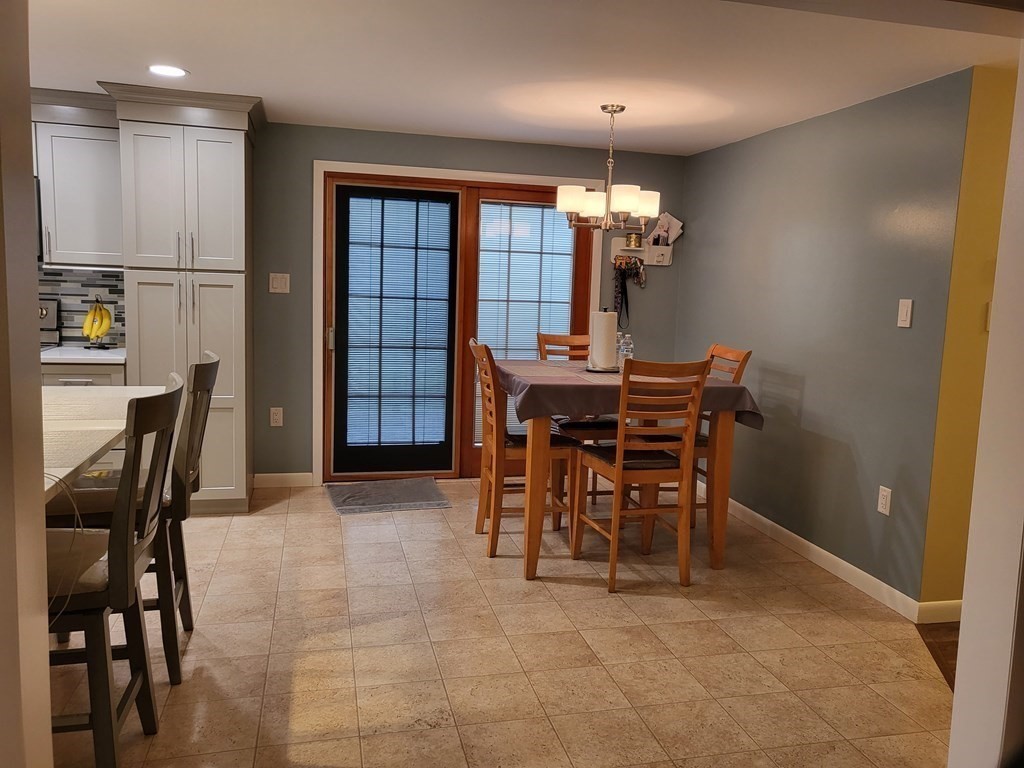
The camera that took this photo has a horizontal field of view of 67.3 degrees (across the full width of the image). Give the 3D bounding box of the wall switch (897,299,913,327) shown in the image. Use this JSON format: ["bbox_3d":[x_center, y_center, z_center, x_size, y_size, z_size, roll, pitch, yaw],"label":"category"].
[{"bbox_3d":[1.761,-0.316,3.452,0.008,0.122,0.078,0,8,-14],"label":"wall switch"}]

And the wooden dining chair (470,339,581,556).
[{"bbox_3d":[0.066,0.315,4.018,0.550,1.060,0.430,0,7,-14],"label":"wooden dining chair"}]

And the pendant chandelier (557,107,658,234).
[{"bbox_3d":[0.528,-1.140,4.097,0.490,0.644,0.490,6,9,28],"label":"pendant chandelier"}]

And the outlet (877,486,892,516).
[{"bbox_3d":[1.727,0.543,3.569,0.008,0.122,0.077,0,8,-14],"label":"outlet"}]

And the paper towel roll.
[{"bbox_3d":[0.522,-0.240,4.289,0.145,0.300,0.145,2,8,0],"label":"paper towel roll"}]

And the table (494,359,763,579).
[{"bbox_3d":[0.455,0.389,4.128,1.090,0.915,1.090,0,7,-14],"label":"table"}]

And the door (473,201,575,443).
[{"bbox_3d":[0.095,-0.409,5.369,0.700,1.670,0.060,0,7,-14],"label":"door"}]

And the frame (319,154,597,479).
[{"bbox_3d":[-0.345,-0.364,5.224,1.945,2.090,0.120,0,7,-14],"label":"frame"}]

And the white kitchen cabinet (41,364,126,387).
[{"bbox_3d":[-2.449,0.287,4.520,0.490,0.880,0.586,0,8,-14],"label":"white kitchen cabinet"}]

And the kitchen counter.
[{"bbox_3d":[-2.429,-0.164,4.450,0.490,0.035,0.606,0,8,-14],"label":"kitchen counter"}]

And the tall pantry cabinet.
[{"bbox_3d":[-1.856,-0.379,4.507,0.635,2.190,0.610,0,7,-14],"label":"tall pantry cabinet"}]

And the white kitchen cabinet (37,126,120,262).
[{"bbox_3d":[-2.394,-1.058,4.426,0.460,0.770,0.335,0,7,-14],"label":"white kitchen cabinet"}]

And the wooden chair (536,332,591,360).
[{"bbox_3d":[0.402,0.252,4.637,0.430,1.060,0.540,0,7,-14],"label":"wooden chair"}]

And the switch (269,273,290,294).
[{"bbox_3d":[-1.487,-0.644,4.929,0.124,0.121,0.008,0,8,-14],"label":"switch"}]

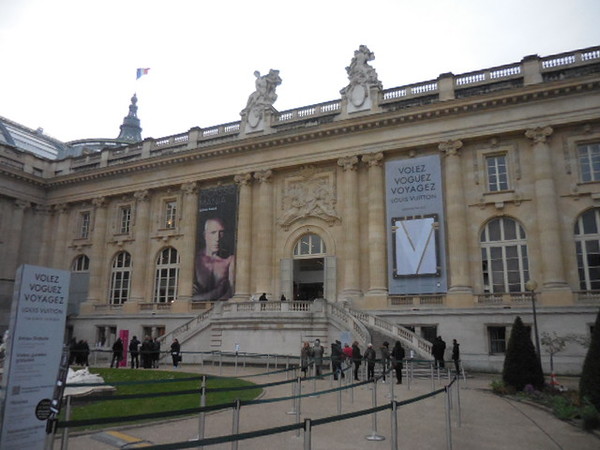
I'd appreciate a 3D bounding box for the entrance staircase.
[{"bbox_3d":[-1.166,6.847,30.168,18.300,4.000,5.700,-6,-15,25],"label":"entrance staircase"}]

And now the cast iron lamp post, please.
[{"bbox_3d":[9.523,4.315,19.522,0.460,4.279,0.460,-6,-13,25],"label":"cast iron lamp post"}]

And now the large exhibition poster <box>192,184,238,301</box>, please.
[{"bbox_3d":[-6.644,1.388,38.342,3.700,9.200,0.080,-6,-15,25],"label":"large exhibition poster"}]

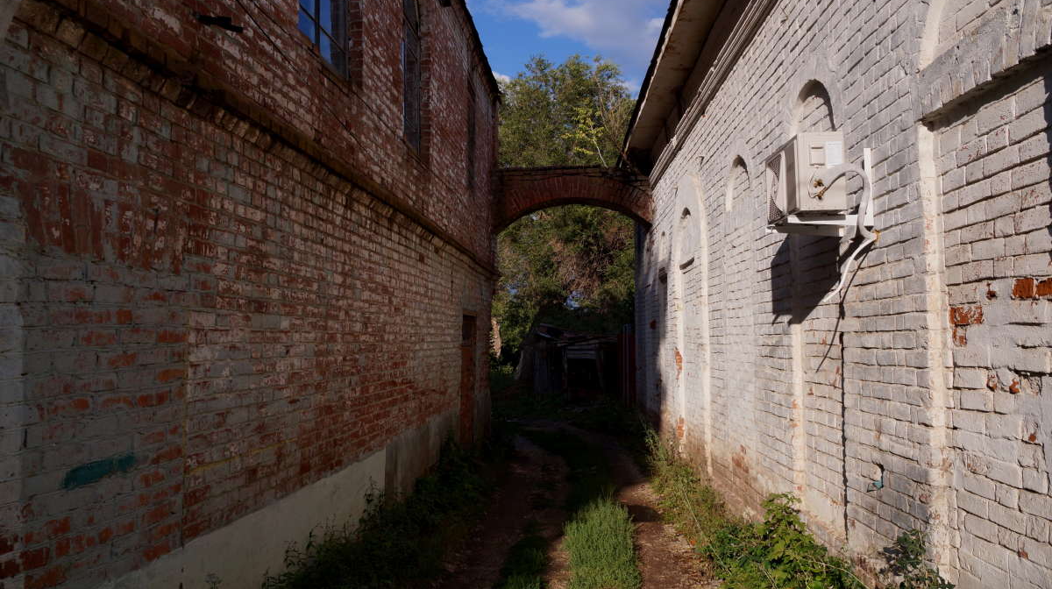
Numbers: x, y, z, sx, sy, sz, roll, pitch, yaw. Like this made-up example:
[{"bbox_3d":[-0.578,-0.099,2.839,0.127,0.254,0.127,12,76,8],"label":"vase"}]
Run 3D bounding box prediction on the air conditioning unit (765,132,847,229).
[{"bbox_3d":[1.721,-0.690,4.890,0.263,0.437,0.696,-1,-3,3],"label":"air conditioning unit"}]

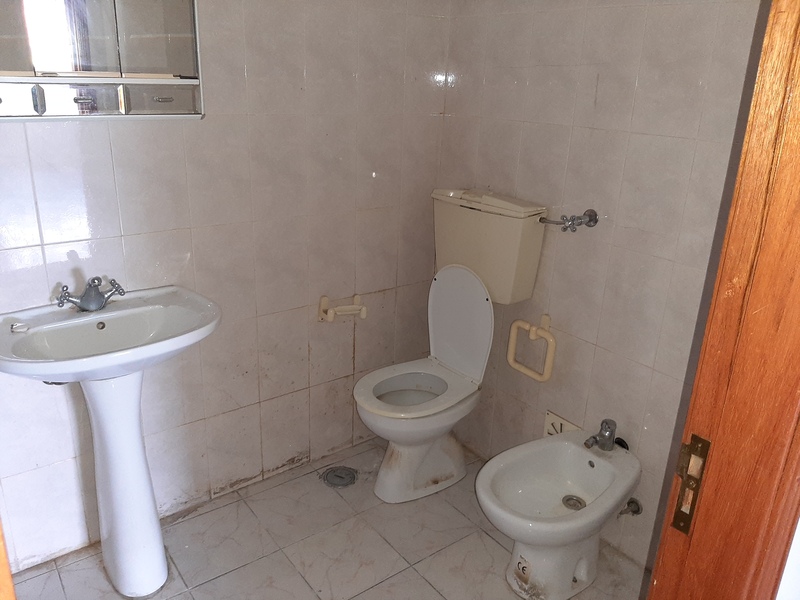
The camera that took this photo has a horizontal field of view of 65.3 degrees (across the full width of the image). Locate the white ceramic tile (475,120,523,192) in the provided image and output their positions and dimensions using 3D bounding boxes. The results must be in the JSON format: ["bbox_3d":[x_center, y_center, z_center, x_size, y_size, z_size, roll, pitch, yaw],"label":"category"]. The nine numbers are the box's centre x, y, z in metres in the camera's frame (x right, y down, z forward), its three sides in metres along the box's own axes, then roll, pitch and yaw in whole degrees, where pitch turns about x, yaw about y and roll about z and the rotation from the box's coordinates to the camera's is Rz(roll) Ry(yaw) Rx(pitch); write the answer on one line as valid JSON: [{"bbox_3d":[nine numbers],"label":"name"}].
[{"bbox_3d":[0.353,-0.468,2.221,0.010,0.333,0.201,-13,24,-35],"label":"white ceramic tile"}]

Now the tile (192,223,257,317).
[{"bbox_3d":[-0.571,-0.083,2.039,0.201,0.333,0.010,-12,24,-35],"label":"tile"}]

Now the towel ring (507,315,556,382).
[{"bbox_3d":[0.474,0.161,2.173,0.075,0.210,0.205,-12,24,-35],"label":"towel ring"}]

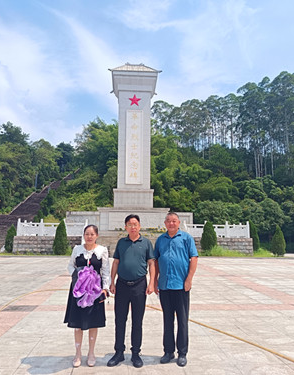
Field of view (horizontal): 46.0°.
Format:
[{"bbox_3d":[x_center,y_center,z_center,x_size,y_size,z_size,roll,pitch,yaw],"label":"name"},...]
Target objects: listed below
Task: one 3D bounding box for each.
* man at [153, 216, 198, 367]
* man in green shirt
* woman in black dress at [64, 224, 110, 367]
[{"bbox_3d":[0.349,1.175,4.207,0.550,1.736,0.360,-1,-8,7],"label":"man"},{"bbox_3d":[-0.169,1.176,4.131,0.550,1.702,0.340,0,-8,0],"label":"man in green shirt"},{"bbox_3d":[-0.715,1.231,4.097,0.540,1.572,0.380,1,-8,-3],"label":"woman in black dress"}]

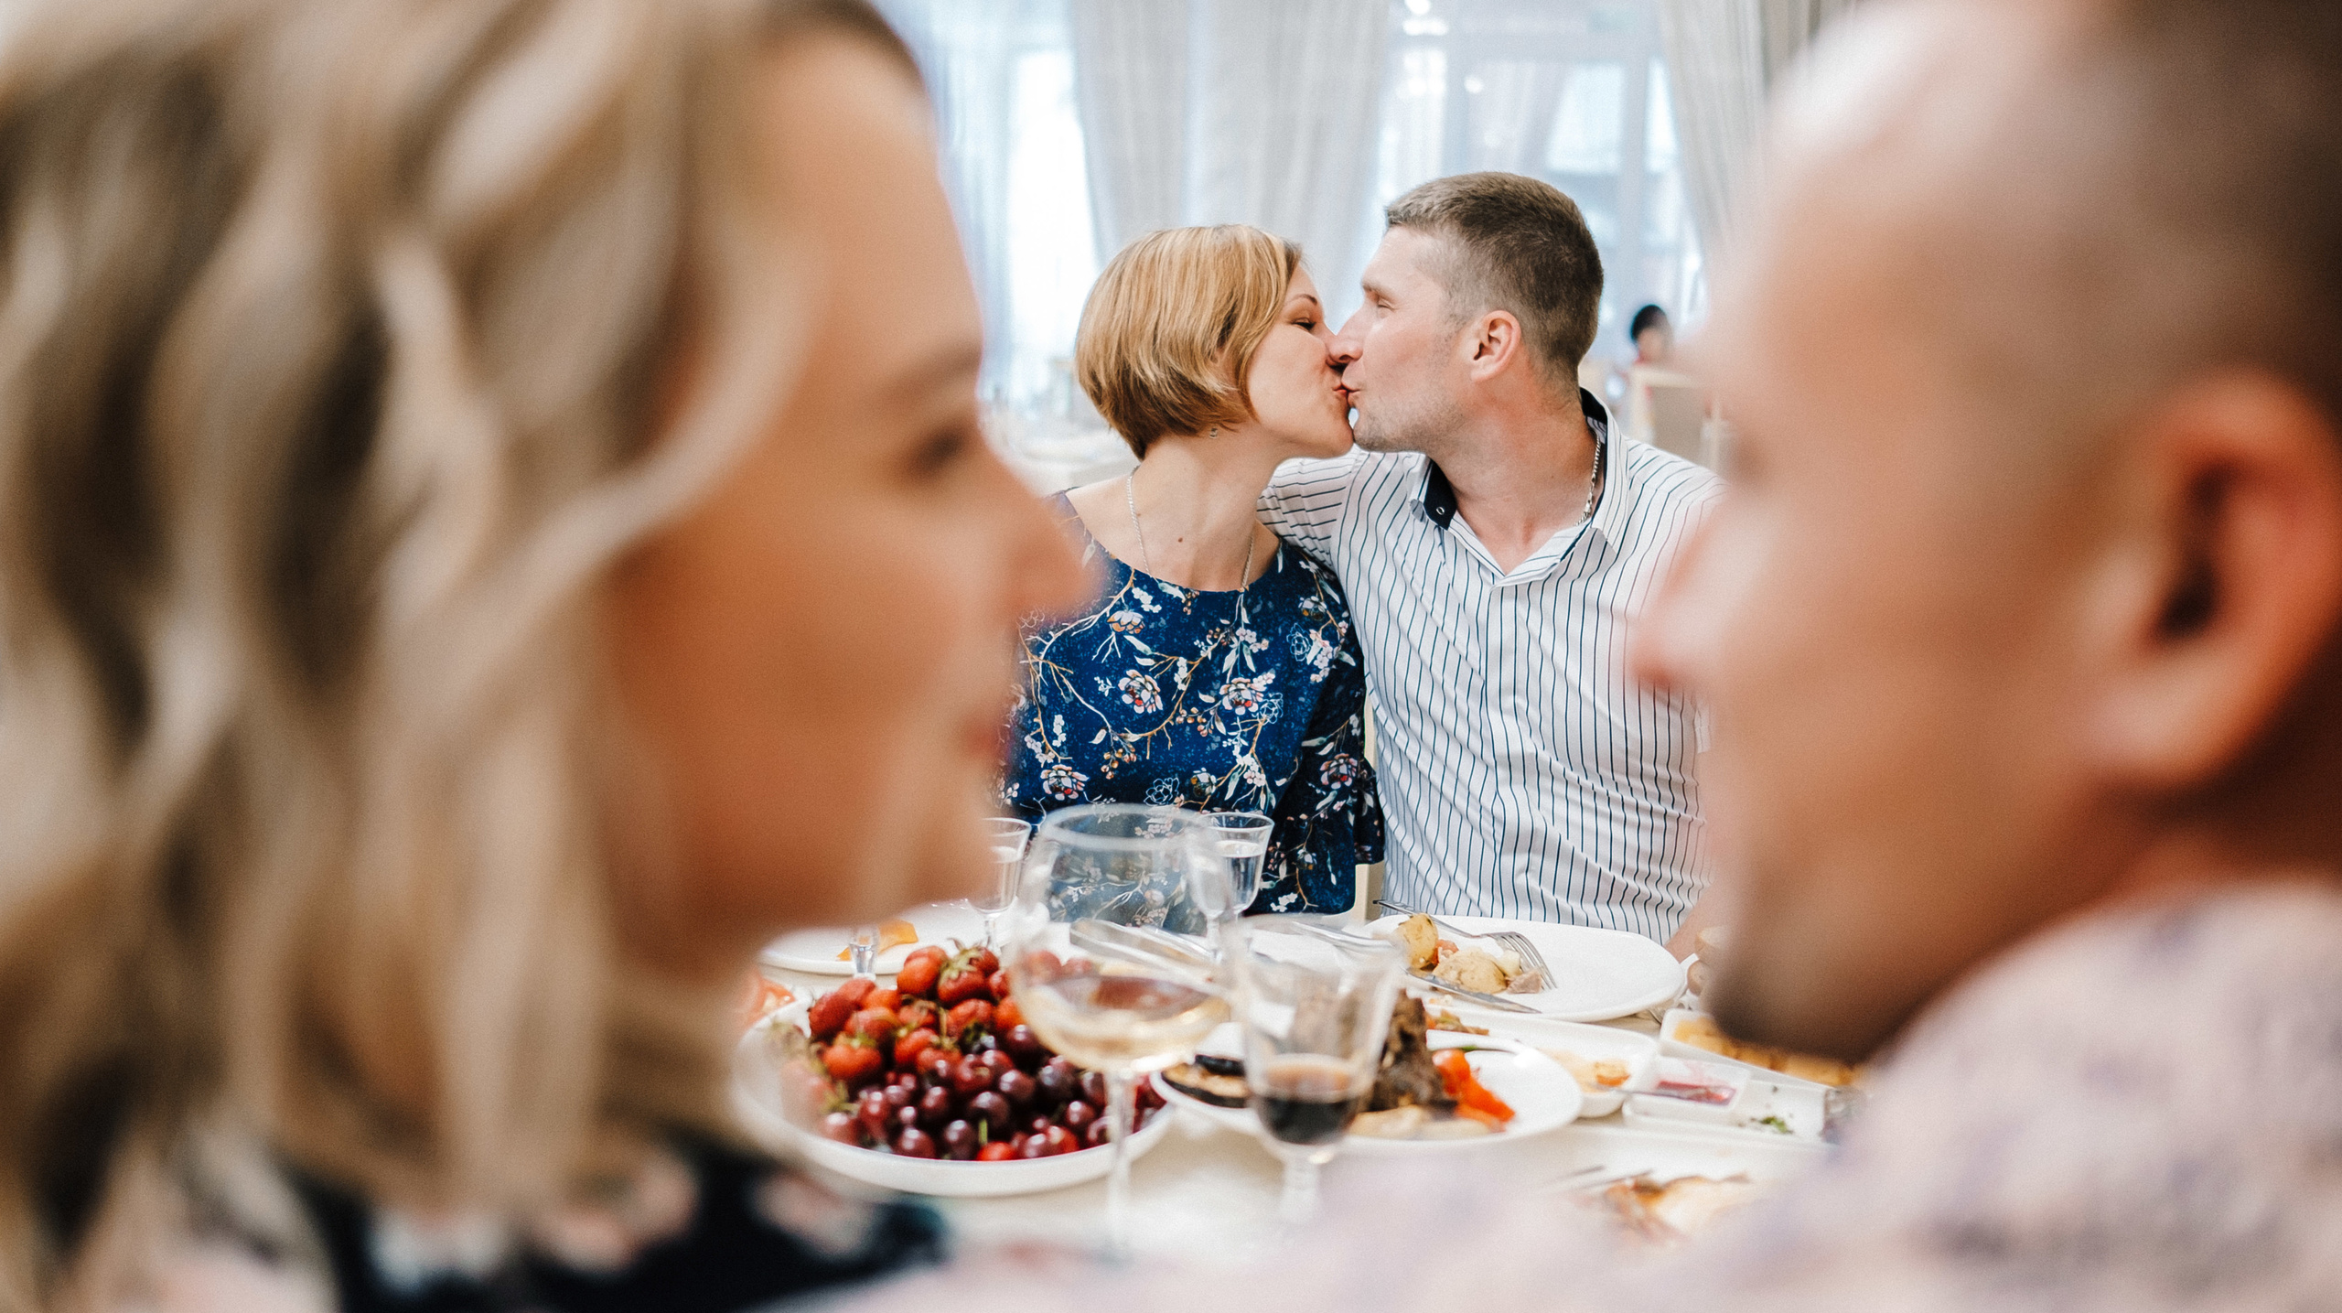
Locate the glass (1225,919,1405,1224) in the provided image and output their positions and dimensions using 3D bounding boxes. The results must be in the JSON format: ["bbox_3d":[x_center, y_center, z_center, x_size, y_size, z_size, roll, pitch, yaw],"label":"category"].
[{"bbox_3d":[0.070,0.224,1.169,0.086,0.160,0.086,3,10,0],"label":"glass"}]

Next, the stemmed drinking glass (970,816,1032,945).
[{"bbox_3d":[-0.124,0.170,1.591,0.051,0.103,0.051,3,10,0],"label":"stemmed drinking glass"}]

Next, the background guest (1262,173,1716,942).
[{"bbox_3d":[0.238,0.274,1.874,0.580,1.330,0.750,6,11,20],"label":"background guest"}]

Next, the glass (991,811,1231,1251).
[{"bbox_3d":[-0.023,0.195,1.121,0.105,0.226,0.105,3,10,0],"label":"glass"}]

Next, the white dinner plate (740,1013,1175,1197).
[{"bbox_3d":[-0.127,0.255,1.315,0.256,0.030,0.256,2,10,0],"label":"white dinner plate"}]

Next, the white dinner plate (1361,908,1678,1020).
[{"bbox_3d":[0.234,0.226,1.590,0.238,0.023,0.238,3,10,0],"label":"white dinner plate"}]

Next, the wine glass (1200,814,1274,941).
[{"bbox_3d":[0.049,0.170,1.619,0.051,0.107,0.051,3,10,0],"label":"wine glass"}]

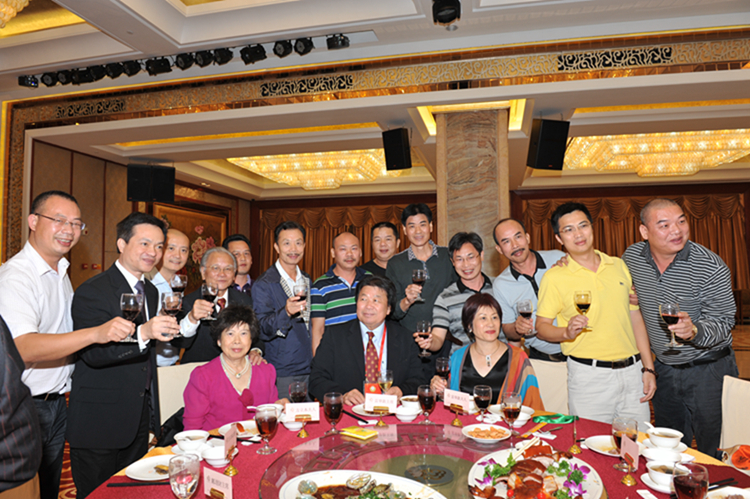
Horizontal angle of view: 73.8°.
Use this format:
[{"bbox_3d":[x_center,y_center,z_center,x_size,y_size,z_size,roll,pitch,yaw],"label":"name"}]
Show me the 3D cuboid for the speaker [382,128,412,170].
[{"bbox_3d":[0.274,-1.195,6.000,0.265,0.465,0.240,-1,11,28],"label":"speaker"}]

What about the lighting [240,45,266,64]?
[{"bbox_3d":[-1.422,-2.283,5.850,0.270,0.200,0.200,-11,-3,-12],"label":"lighting"}]

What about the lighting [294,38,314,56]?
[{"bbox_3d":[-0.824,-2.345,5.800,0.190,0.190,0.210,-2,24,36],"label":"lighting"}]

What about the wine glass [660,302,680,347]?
[{"bbox_3d":[1.109,0.284,1.870,0.068,0.160,0.068,-5,-1,0],"label":"wine glass"}]

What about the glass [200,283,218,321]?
[{"bbox_3d":[-0.714,0.225,2.160,0.071,0.153,0.071,0,-3,0],"label":"glass"}]

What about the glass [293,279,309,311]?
[{"bbox_3d":[-0.375,0.258,2.530,0.071,0.160,0.071,0,-3,0],"label":"glass"}]

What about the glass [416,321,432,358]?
[{"bbox_3d":[0.235,0.422,2.370,0.071,0.160,0.071,0,-3,0],"label":"glass"}]

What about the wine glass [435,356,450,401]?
[{"bbox_3d":[0.304,0.569,2.220,0.066,0.168,0.066,0,-3,0],"label":"wine glass"}]

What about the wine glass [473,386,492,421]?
[{"bbox_3d":[0.464,0.658,2.149,0.075,0.161,0.075,0,-3,0],"label":"wine glass"}]

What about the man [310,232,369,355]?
[{"bbox_3d":[-0.163,0.718,3.031,0.500,1.630,0.320,0,-3,-6],"label":"man"}]

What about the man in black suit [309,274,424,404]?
[{"bbox_3d":[-0.035,0.799,2.346,0.600,1.340,0.750,0,-3,-5],"label":"man in black suit"}]

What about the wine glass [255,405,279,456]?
[{"bbox_3d":[-0.366,0.612,1.696,0.075,0.144,0.075,0,-3,0],"label":"wine glass"}]

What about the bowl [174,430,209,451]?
[{"bbox_3d":[-0.630,0.658,1.720,0.114,0.051,0.114,0,-3,0],"label":"bowl"}]

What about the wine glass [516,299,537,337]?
[{"bbox_3d":[0.714,0.318,2.340,0.068,0.160,0.068,-11,2,0],"label":"wine glass"}]

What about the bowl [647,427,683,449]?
[{"bbox_3d":[1.012,0.659,1.740,0.114,0.051,0.114,0,-3,0],"label":"bowl"}]

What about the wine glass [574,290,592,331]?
[{"bbox_3d":[0.857,0.248,2.050,0.072,0.152,0.072,0,-3,0],"label":"wine glass"}]

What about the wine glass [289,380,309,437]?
[{"bbox_3d":[-0.316,0.626,2.064,0.073,0.150,0.073,0,-3,0],"label":"wine glass"}]

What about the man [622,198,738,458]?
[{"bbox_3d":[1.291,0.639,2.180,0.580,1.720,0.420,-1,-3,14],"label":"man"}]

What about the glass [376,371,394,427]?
[{"bbox_3d":[0.051,0.661,2.352,0.070,0.173,0.070,0,-3,0],"label":"glass"}]

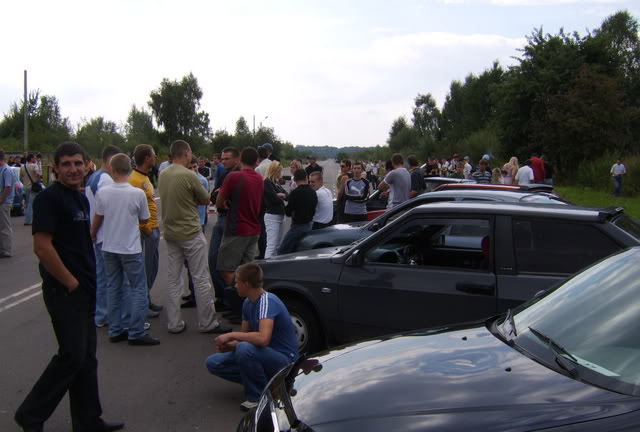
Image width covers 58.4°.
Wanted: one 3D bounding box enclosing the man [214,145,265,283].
[{"bbox_3d":[-0.833,0.168,6.090,0.520,1.780,0.420,-4,7,-38],"label":"man"}]

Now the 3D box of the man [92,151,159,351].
[{"bbox_3d":[-1.784,0.303,5.205,0.560,1.720,0.420,1,6,3],"label":"man"}]

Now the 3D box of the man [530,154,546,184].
[{"bbox_3d":[6.204,-0.906,16.390,0.500,1.780,0.380,2,6,8],"label":"man"}]

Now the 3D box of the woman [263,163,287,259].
[{"bbox_3d":[-0.733,-0.047,9.439,0.400,1.650,0.460,1,6,7],"label":"woman"}]

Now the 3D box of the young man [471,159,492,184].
[{"bbox_3d":[3.540,-0.376,12.687,0.500,1.720,0.360,2,6,10],"label":"young man"}]

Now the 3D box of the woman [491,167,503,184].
[{"bbox_3d":[3.933,-0.316,12.877,0.460,1.520,0.340,1,6,0],"label":"woman"}]

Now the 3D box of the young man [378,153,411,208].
[{"bbox_3d":[1.231,-0.112,9.409,0.520,1.780,0.420,-4,8,-40],"label":"young man"}]

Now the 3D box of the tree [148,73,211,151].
[{"bbox_3d":[-18.058,-12.062,74.187,8.000,13.200,7.500,0,5,0],"label":"tree"}]

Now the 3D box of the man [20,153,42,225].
[{"bbox_3d":[-7.036,-0.669,13.913,0.520,1.700,0.400,5,7,33],"label":"man"}]

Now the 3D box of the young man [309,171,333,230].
[{"bbox_3d":[0.003,0.113,8.323,0.500,1.520,0.520,6,8,41],"label":"young man"}]

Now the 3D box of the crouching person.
[{"bbox_3d":[-0.474,0.814,4.026,0.740,0.970,0.560,-3,6,-25],"label":"crouching person"}]

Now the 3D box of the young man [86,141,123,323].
[{"bbox_3d":[-2.062,0.178,5.840,0.440,1.790,0.520,-5,8,-42],"label":"young man"}]

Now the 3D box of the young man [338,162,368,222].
[{"bbox_3d":[0.532,-0.011,8.814,0.500,1.680,0.380,1,6,5],"label":"young man"}]

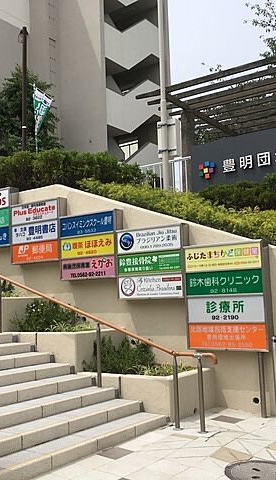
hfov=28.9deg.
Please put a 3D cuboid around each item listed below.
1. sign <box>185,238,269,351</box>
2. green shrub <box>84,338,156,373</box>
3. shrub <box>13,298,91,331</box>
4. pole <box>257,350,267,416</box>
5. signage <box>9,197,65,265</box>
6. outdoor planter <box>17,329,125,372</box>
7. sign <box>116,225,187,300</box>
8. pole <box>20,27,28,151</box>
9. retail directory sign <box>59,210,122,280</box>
[{"bbox_3d":[1.129,0.718,6.799,1.084,1.332,0.180,-6,-7,34],"label":"sign"},{"bbox_3d":[-0.229,1.595,7.439,0.742,0.477,0.636,-6,-7,34],"label":"green shrub"},{"bbox_3d":[-1.276,1.148,8.035,1.120,0.490,0.770,-6,-8,34],"label":"shrub"},{"bbox_3d":[1.499,1.731,6.447,0.060,0.790,0.060,-6,-7,34],"label":"pole"},{"bbox_3d":[-1.596,-0.120,8.632,1.060,0.975,0.180,-6,-7,34],"label":"signage"},{"bbox_3d":[-1.079,1.614,7.910,1.389,0.532,1.092,-6,-8,34],"label":"outdoor planter"},{"bbox_3d":[0.216,0.340,7.710,1.110,1.008,0.217,-6,-8,34],"label":"sign"},{"bbox_3d":[-2.687,-2.795,12.706,0.150,4.800,0.150,-6,-8,34],"label":"pole"},{"bbox_3d":[-0.699,0.098,8.026,1.060,0.975,0.180,-6,-7,34],"label":"retail directory sign"}]

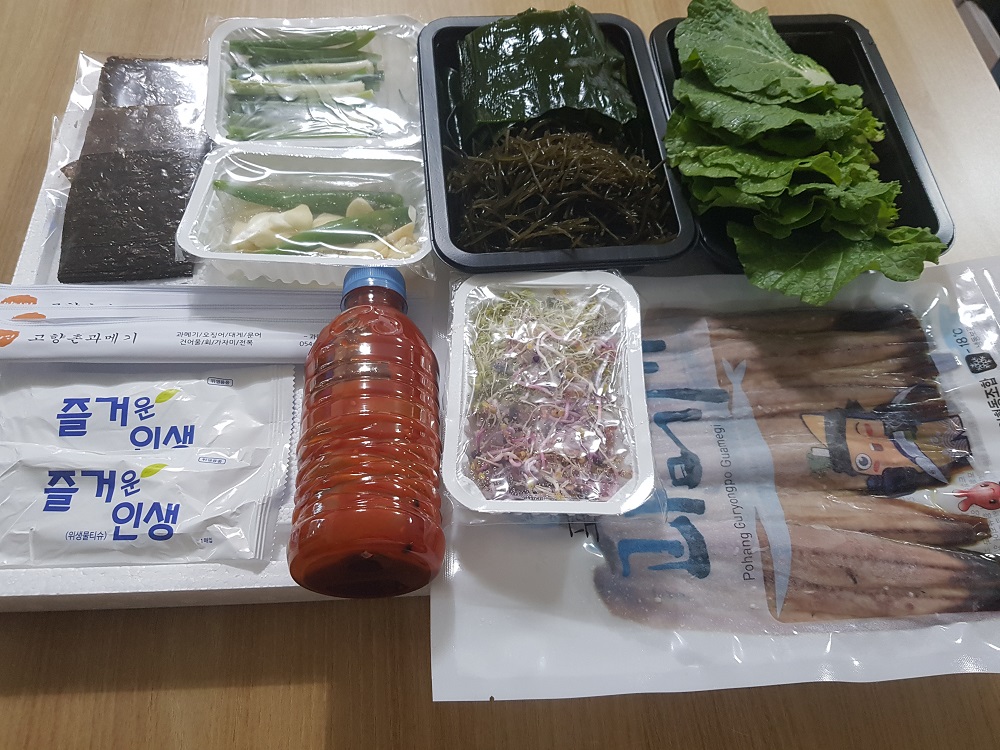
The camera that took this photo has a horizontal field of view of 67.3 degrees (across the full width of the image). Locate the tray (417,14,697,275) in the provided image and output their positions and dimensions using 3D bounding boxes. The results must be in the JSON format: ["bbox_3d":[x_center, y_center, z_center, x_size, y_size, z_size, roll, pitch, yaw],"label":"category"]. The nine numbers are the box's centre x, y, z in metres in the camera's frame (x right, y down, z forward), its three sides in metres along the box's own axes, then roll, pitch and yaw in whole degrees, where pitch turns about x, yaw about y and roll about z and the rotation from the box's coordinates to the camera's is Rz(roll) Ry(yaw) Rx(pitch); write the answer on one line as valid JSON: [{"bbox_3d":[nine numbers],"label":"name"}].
[{"bbox_3d":[0.028,-0.142,0.481,0.150,0.045,0.209,-3,62,-4],"label":"tray"}]

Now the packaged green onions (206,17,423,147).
[{"bbox_3d":[-0.122,-0.181,0.493,0.135,0.032,0.101,-3,68,-6],"label":"packaged green onions"}]

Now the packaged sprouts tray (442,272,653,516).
[{"bbox_3d":[0.022,0.012,0.391,0.100,0.033,0.136,-2,61,-1],"label":"packaged sprouts tray"}]

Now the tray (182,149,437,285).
[{"bbox_3d":[-0.111,-0.090,0.445,0.136,0.032,0.101,1,51,-5],"label":"tray"}]

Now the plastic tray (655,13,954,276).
[{"bbox_3d":[0.183,-0.145,0.488,0.150,0.045,0.206,-3,62,-4],"label":"plastic tray"}]

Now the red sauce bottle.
[{"bbox_3d":[-0.059,0.019,0.343,0.067,0.067,0.149,-2,61,-3],"label":"red sauce bottle"}]

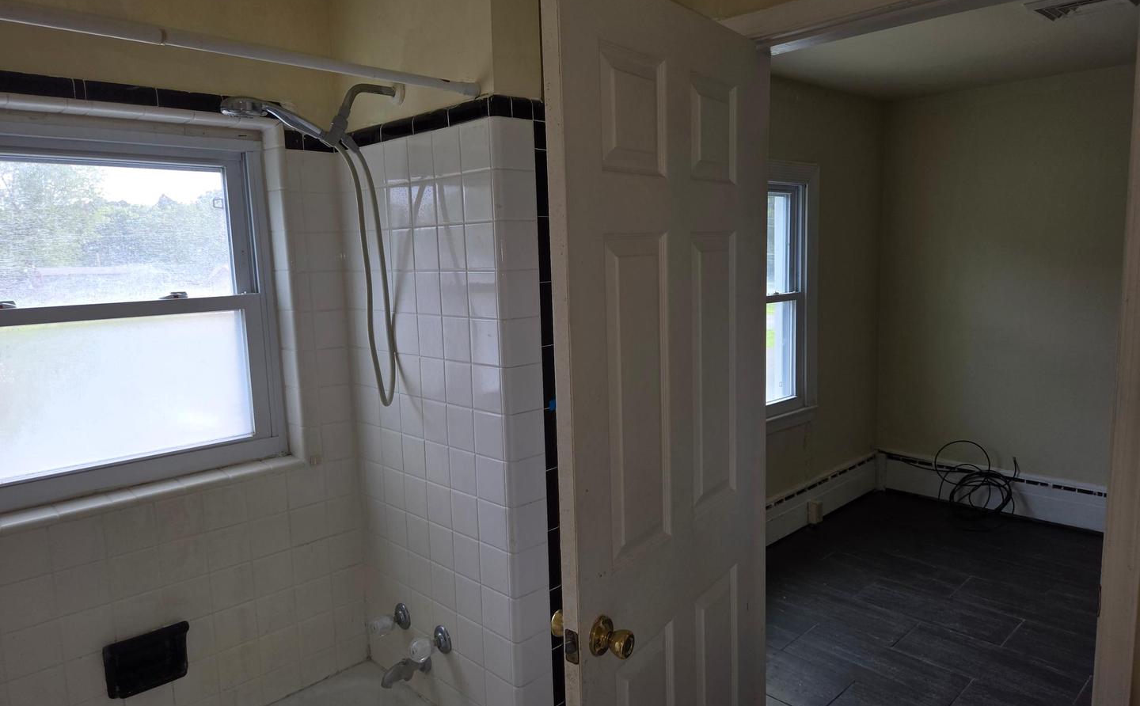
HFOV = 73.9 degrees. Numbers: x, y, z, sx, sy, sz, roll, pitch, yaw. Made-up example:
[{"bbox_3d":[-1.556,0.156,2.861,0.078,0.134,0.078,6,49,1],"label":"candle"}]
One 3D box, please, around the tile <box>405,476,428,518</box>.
[{"bbox_3d":[-0.411,0.388,2.045,0.010,0.108,0.108,-9,10,-43],"label":"tile"}]

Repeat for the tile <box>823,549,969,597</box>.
[{"bbox_3d":[1.597,1.064,3.723,0.301,0.010,0.602,-9,10,-43],"label":"tile"}]

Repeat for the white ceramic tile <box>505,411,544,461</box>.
[{"bbox_3d":[-0.107,0.192,1.776,0.111,0.109,0.018,-9,10,-43],"label":"white ceramic tile"}]

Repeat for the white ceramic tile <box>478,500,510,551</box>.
[{"bbox_3d":[-0.181,0.411,1.809,0.010,0.108,0.108,-9,10,-43],"label":"white ceramic tile"}]

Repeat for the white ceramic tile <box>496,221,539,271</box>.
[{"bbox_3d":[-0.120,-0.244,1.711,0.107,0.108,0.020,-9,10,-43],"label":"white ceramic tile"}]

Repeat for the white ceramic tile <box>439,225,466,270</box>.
[{"bbox_3d":[-0.274,-0.247,1.778,0.009,0.107,0.107,-9,10,-43],"label":"white ceramic tile"}]

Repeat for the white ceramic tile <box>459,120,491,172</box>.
[{"bbox_3d":[-0.209,-0.464,1.702,0.009,0.108,0.108,-9,10,-43],"label":"white ceramic tile"}]

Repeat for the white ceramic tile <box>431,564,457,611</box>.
[{"bbox_3d":[-0.328,0.614,1.994,0.010,0.108,0.108,-9,10,-43],"label":"white ceramic tile"}]

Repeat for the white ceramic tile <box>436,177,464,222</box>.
[{"bbox_3d":[-0.277,-0.354,1.764,0.009,0.107,0.107,-9,10,-43],"label":"white ceramic tile"}]

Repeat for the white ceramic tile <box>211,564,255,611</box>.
[{"bbox_3d":[-0.885,0.613,1.983,0.107,0.107,0.009,-9,10,-43],"label":"white ceramic tile"}]

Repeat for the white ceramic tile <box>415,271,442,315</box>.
[{"bbox_3d":[-0.352,-0.151,1.903,0.009,0.108,0.108,-9,10,-43],"label":"white ceramic tile"}]

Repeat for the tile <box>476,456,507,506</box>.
[{"bbox_3d":[-0.184,0.302,1.795,0.010,0.108,0.108,-9,10,-43],"label":"tile"}]

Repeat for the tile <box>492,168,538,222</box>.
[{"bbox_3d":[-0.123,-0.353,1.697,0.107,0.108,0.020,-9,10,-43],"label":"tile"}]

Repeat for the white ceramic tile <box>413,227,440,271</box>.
[{"bbox_3d":[-0.356,-0.260,1.890,0.009,0.109,0.109,-9,10,-43],"label":"white ceramic tile"}]

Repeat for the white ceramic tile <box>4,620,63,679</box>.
[{"bbox_3d":[-1.200,0.660,1.688,0.108,0.108,0.009,-9,10,-44],"label":"white ceramic tile"}]

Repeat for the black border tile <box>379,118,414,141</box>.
[{"bbox_3d":[-0.429,-0.560,1.896,0.012,0.045,0.150,-9,10,-43],"label":"black border tile"}]

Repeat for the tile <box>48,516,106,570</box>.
[{"bbox_3d":[-1.125,0.434,1.732,0.107,0.107,0.009,-9,10,-43],"label":"tile"}]

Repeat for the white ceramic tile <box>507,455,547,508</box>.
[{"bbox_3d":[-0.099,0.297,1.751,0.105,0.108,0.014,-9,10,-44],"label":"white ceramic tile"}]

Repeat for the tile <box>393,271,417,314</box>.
[{"bbox_3d":[-0.427,-0.158,1.975,0.010,0.108,0.108,-9,10,-43],"label":"tile"}]

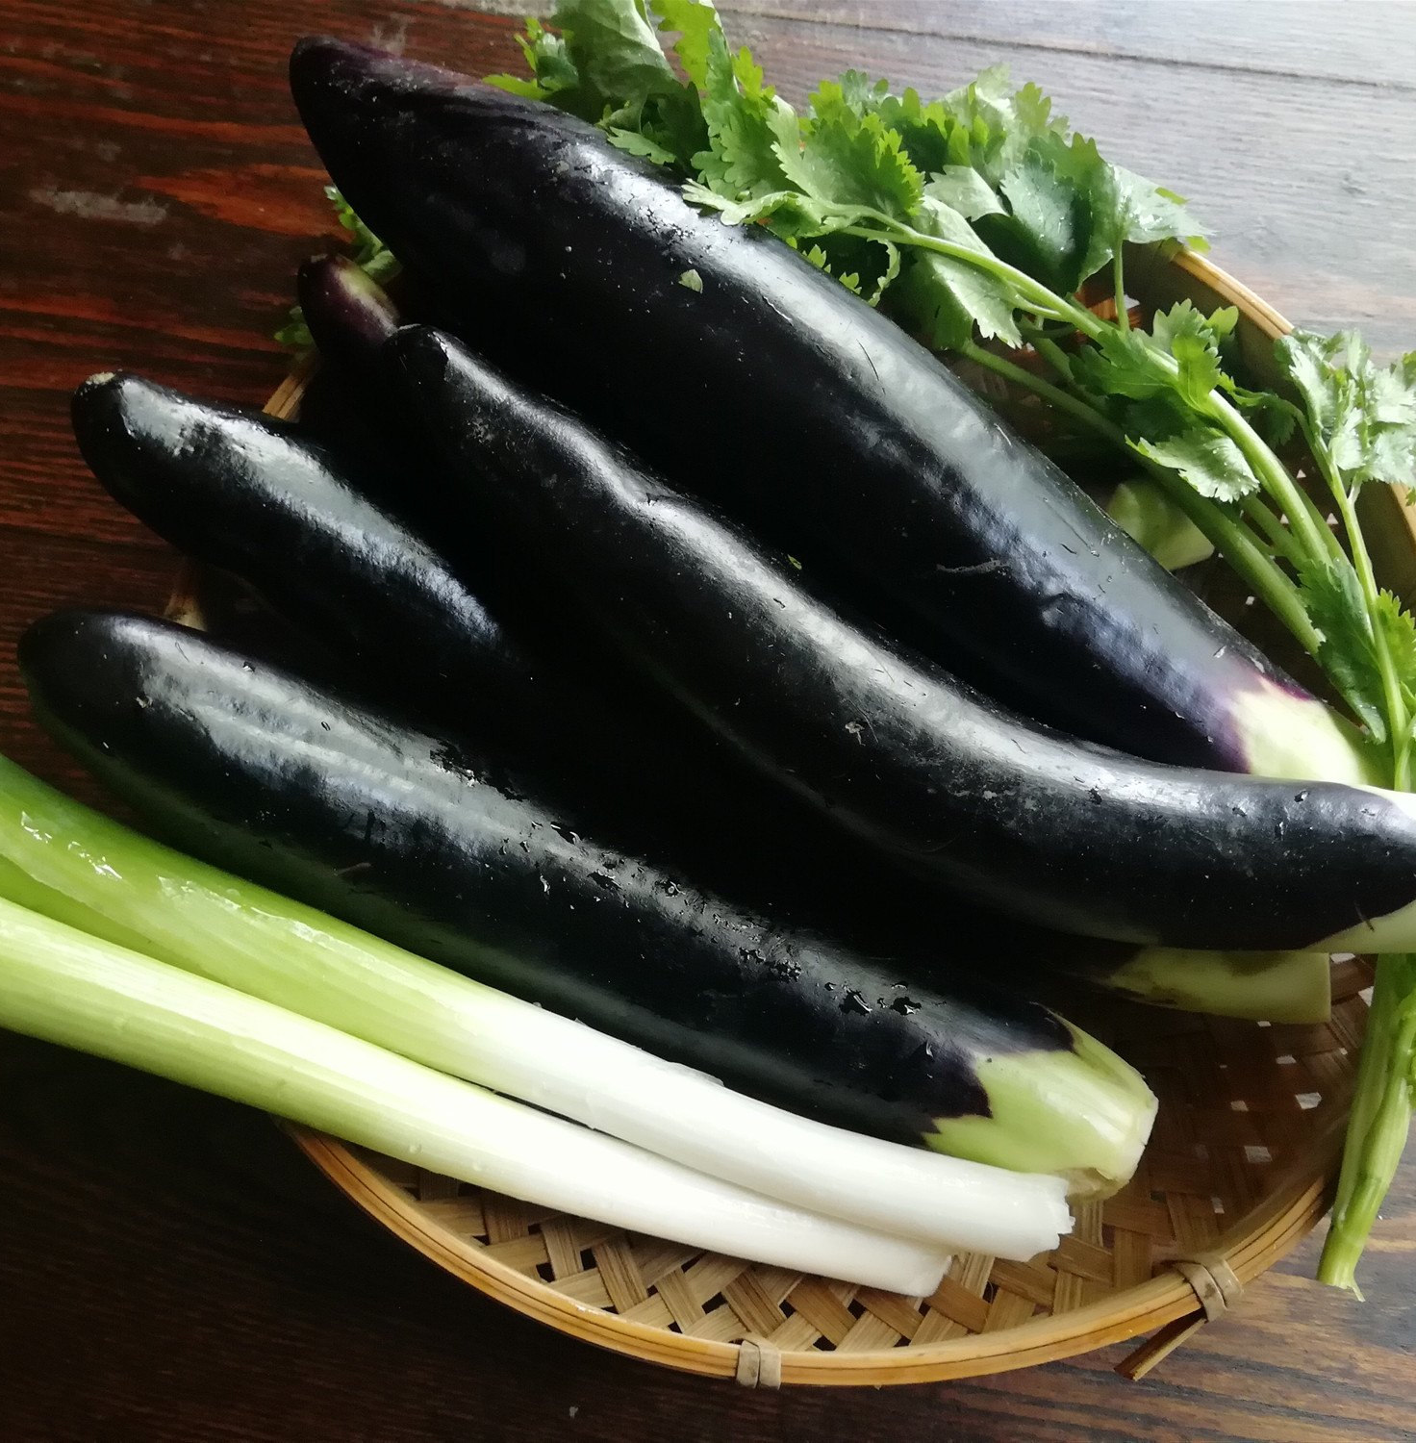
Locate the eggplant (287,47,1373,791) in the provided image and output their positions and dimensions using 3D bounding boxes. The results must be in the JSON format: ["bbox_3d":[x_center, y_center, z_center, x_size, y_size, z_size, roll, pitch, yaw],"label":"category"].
[{"bbox_3d":[0.021,-0.069,0.360,0.315,0.067,0.067,37,72,5],"label":"eggplant"}]

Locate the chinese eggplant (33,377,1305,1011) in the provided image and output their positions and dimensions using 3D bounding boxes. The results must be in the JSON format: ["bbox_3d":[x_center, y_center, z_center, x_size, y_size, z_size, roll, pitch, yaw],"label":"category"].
[{"bbox_3d":[-0.007,0.003,0.348,0.321,0.043,0.058,24,69,1],"label":"chinese eggplant"}]

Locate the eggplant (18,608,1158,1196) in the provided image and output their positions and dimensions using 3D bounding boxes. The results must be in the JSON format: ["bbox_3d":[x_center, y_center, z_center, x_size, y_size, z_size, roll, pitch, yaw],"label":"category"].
[{"bbox_3d":[-0.027,0.045,0.336,0.274,0.046,0.049,24,69,-2],"label":"eggplant"}]

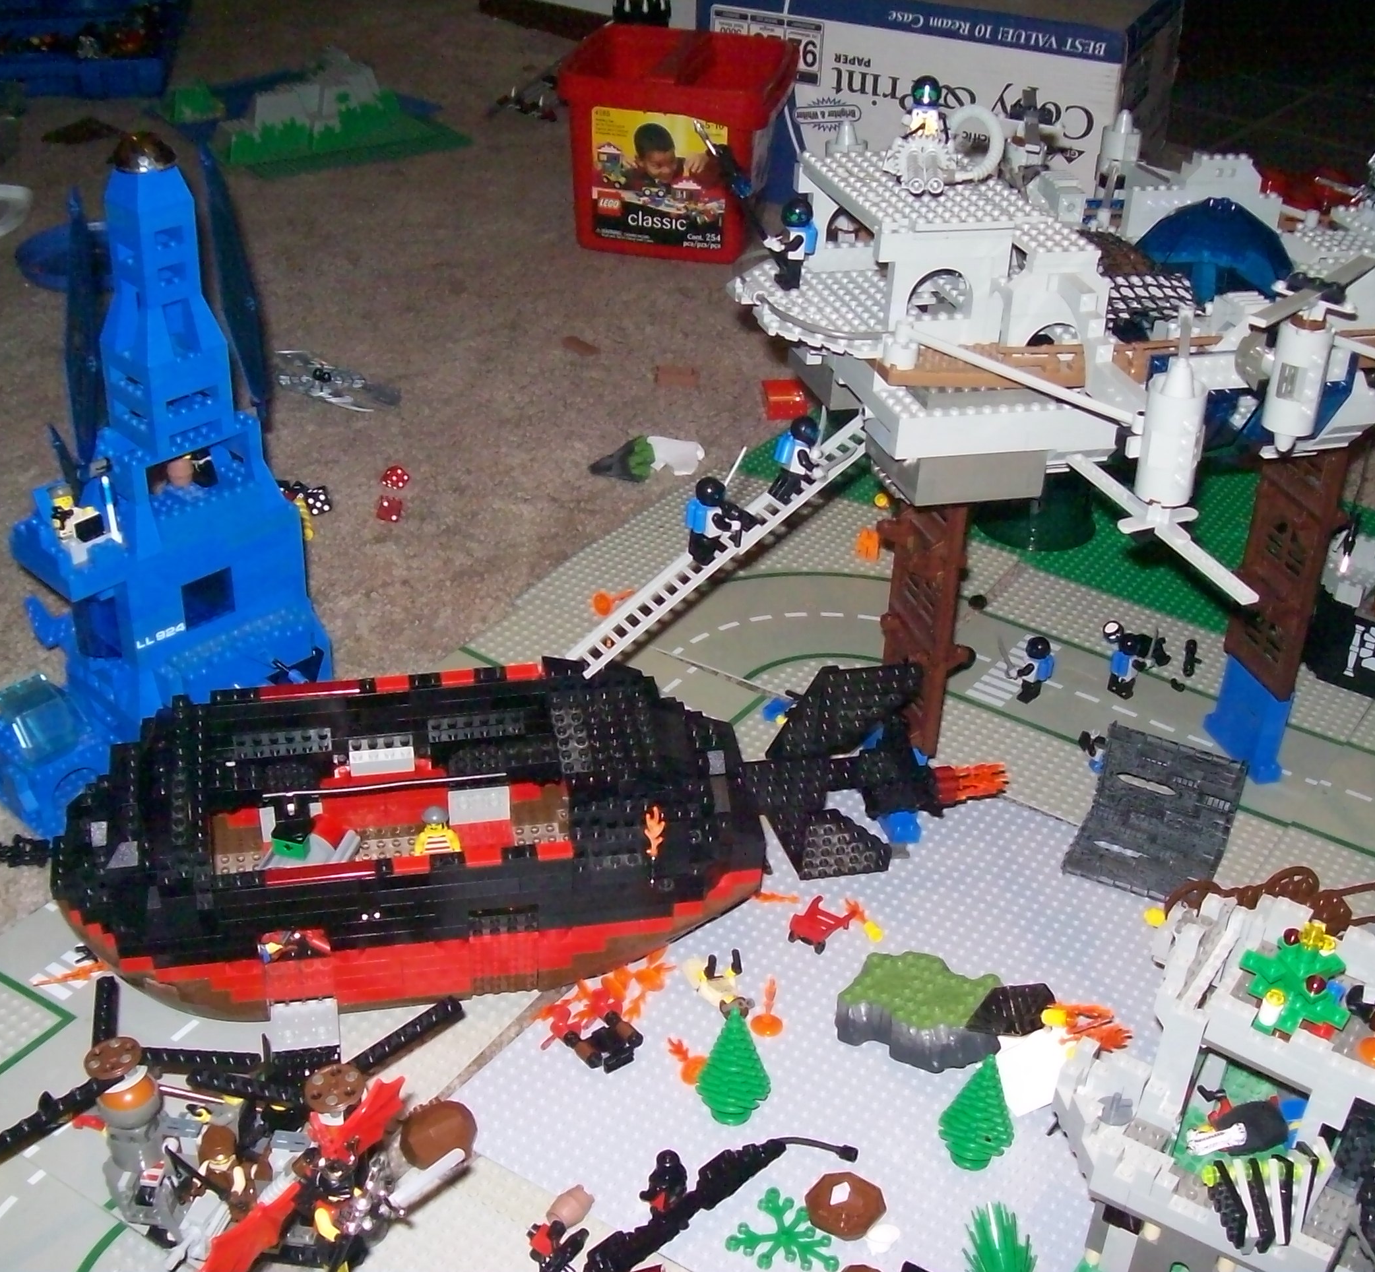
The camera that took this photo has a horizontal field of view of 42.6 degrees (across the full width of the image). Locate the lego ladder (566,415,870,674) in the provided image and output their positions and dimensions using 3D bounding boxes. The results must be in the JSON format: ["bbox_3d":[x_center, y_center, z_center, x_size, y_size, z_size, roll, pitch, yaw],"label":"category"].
[{"bbox_3d":[0.018,-0.044,0.878,0.191,0.008,0.021,-40,42,-6],"label":"lego ladder"}]

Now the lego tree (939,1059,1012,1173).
[{"bbox_3d":[0.128,0.208,0.785,0.034,0.062,0.034,1,31,-1],"label":"lego tree"}]

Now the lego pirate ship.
[{"bbox_3d":[-0.066,0.083,0.859,0.474,0.162,0.134,-3,41,-12],"label":"lego pirate ship"}]

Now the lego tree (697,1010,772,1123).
[{"bbox_3d":[0.021,0.194,0.802,0.034,0.064,0.034,1,31,-1],"label":"lego tree"}]

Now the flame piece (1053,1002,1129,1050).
[{"bbox_3d":[0.197,0.190,0.858,0.036,0.012,0.028,12,33,17],"label":"flame piece"}]

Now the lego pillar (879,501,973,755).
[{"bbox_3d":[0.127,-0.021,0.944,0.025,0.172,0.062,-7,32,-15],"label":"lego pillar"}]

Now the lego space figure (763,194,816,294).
[{"bbox_3d":[0.050,-0.190,0.850,0.024,0.043,0.025,-7,32,-15],"label":"lego space figure"}]

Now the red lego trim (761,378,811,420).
[{"bbox_3d":[0.081,-0.194,1.450,0.034,0.026,0.022,1,31,0],"label":"red lego trim"}]

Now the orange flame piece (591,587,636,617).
[{"bbox_3d":[-0.048,-0.023,1.170,0.030,0.017,0.017,-18,36,-40],"label":"orange flame piece"}]

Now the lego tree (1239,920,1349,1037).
[{"bbox_3d":[0.251,0.140,0.721,0.045,0.056,0.045,21,36,29],"label":"lego tree"}]

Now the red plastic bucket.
[{"bbox_3d":[-0.008,-0.514,1.857,0.210,0.182,0.215,8,31,10],"label":"red plastic bucket"}]

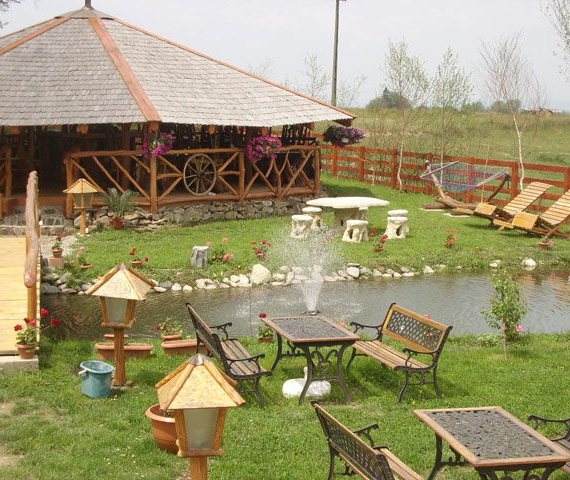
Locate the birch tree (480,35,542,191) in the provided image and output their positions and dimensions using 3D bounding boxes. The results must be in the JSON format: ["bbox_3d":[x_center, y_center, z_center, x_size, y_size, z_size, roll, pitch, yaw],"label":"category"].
[{"bbox_3d":[7.215,-3.855,26.028,1.860,5.500,1.730,1,8,0],"label":"birch tree"}]

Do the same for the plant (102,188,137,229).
[{"bbox_3d":[-4.024,-0.751,19.632,0.880,0.930,0.850,1,8,0],"label":"plant"}]

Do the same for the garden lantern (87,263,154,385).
[{"bbox_3d":[-1.726,0.902,8.615,0.600,1.340,0.600,2,8,3],"label":"garden lantern"}]

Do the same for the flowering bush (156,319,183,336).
[{"bbox_3d":[-1.478,1.119,10.407,0.340,0.220,0.300,1,8,0],"label":"flowering bush"}]

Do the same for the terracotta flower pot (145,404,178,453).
[{"bbox_3d":[-0.962,1.642,7.050,0.485,0.350,0.485,1,8,0],"label":"terracotta flower pot"}]

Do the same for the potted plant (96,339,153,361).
[{"bbox_3d":[-1.918,1.317,9.714,0.680,0.190,0.230,1,8,0],"label":"potted plant"}]

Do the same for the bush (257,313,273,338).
[{"bbox_3d":[-0.252,1.129,10.605,0.230,0.360,0.220,1,8,0],"label":"bush"}]

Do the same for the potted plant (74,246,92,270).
[{"bbox_3d":[-3.671,0.325,14.785,0.320,0.410,0.300,0,8,-14],"label":"potted plant"}]

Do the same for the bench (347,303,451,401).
[{"bbox_3d":[1.219,1.210,9.089,0.630,0.770,1.280,-1,8,-21],"label":"bench"}]

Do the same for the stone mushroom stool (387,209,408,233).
[{"bbox_3d":[2.732,-0.456,19.495,0.500,0.460,0.500,3,8,8],"label":"stone mushroom stool"}]

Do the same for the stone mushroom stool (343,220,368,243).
[{"bbox_3d":[1.486,-0.187,17.100,0.500,0.420,0.500,1,8,0],"label":"stone mushroom stool"}]

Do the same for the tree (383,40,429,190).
[{"bbox_3d":[3.938,-3.998,26.185,1.500,4.750,1.500,3,8,8],"label":"tree"}]

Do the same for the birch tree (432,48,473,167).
[{"bbox_3d":[5.832,-4.136,28.442,1.550,5.250,1.500,1,8,0],"label":"birch tree"}]

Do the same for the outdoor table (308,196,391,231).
[{"bbox_3d":[1.526,-0.618,20.043,2.000,0.710,1.750,1,8,0],"label":"outdoor table"}]

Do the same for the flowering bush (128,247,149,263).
[{"bbox_3d":[-2.708,0.268,15.037,0.360,0.280,0.320,1,8,0],"label":"flowering bush"}]

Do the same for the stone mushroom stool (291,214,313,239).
[{"bbox_3d":[0.413,-0.316,18.818,0.500,0.450,0.500,2,8,1],"label":"stone mushroom stool"}]

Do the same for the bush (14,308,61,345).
[{"bbox_3d":[-2.894,1.009,9.493,0.500,0.410,0.420,1,8,0],"label":"bush"}]

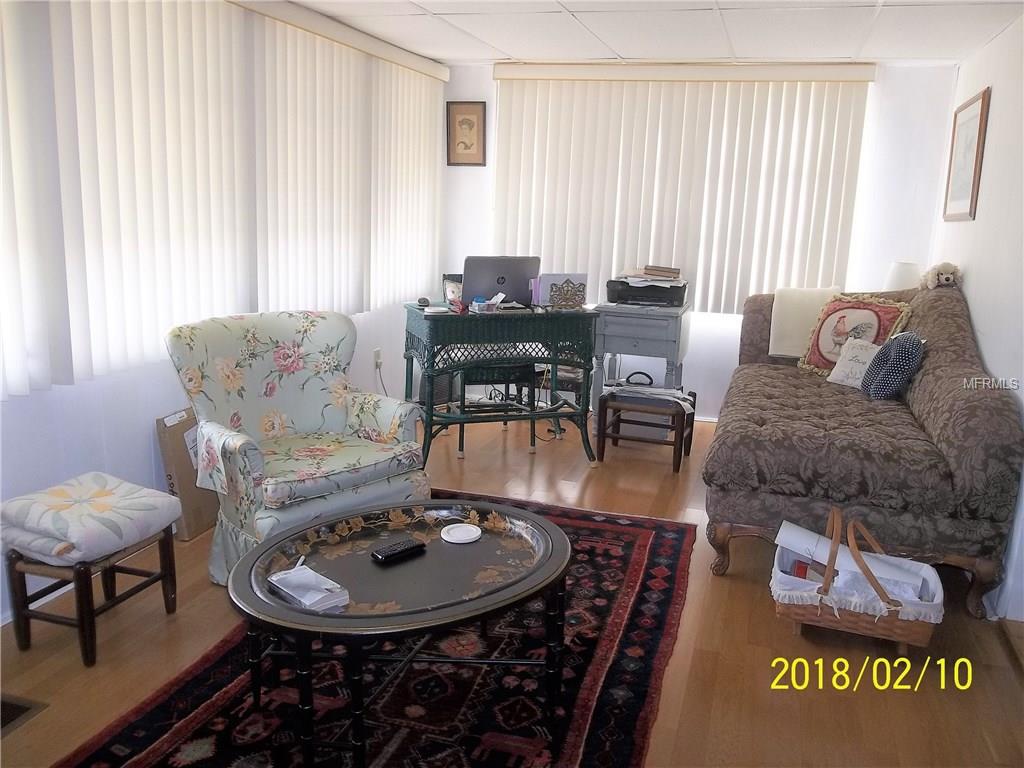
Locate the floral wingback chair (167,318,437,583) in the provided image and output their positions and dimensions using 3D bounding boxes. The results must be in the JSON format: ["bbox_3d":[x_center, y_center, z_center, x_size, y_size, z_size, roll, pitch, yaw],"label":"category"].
[{"bbox_3d":[-0.719,0.211,2.735,0.760,0.830,0.710,-8,17,-39],"label":"floral wingback chair"}]

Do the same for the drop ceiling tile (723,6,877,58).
[{"bbox_3d":[1.311,-1.610,3.674,0.610,0.020,1.180,7,14,18],"label":"drop ceiling tile"}]

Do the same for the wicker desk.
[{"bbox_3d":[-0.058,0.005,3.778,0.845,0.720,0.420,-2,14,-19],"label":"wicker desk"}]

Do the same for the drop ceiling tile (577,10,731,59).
[{"bbox_3d":[0.717,-1.662,3.808,0.615,0.020,1.140,7,14,17],"label":"drop ceiling tile"}]

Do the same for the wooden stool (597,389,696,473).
[{"bbox_3d":[0.651,0.208,3.919,0.395,0.328,0.305,7,14,17],"label":"wooden stool"}]

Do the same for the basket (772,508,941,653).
[{"bbox_3d":[1.083,0.594,2.483,0.470,0.340,0.350,7,14,18],"label":"basket"}]

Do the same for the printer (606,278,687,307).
[{"bbox_3d":[0.780,-0.551,4.634,0.430,0.150,0.340,4,13,8],"label":"printer"}]

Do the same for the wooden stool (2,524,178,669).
[{"bbox_3d":[-1.135,0.544,2.197,0.250,0.300,0.330,7,14,17],"label":"wooden stool"}]

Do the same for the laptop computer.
[{"bbox_3d":[-0.062,-0.489,3.838,0.380,0.250,0.280,-1,13,-12],"label":"laptop computer"}]

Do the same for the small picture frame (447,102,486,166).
[{"bbox_3d":[-0.277,-1.501,4.798,0.254,0.372,0.022,7,14,17],"label":"small picture frame"}]

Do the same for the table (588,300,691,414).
[{"bbox_3d":[0.700,-0.083,4.383,0.450,0.685,0.440,6,14,14],"label":"table"}]

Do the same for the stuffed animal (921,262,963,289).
[{"bbox_3d":[2.019,-0.510,3.755,0.180,0.130,0.190,5,13,13],"label":"stuffed animal"}]

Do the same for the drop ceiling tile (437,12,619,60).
[{"bbox_3d":[0.124,-1.735,3.992,0.620,0.020,1.140,7,14,17],"label":"drop ceiling tile"}]

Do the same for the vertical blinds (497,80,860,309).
[{"bbox_3d":[0.882,-1.100,4.662,2.120,1.310,0.080,7,14,18],"label":"vertical blinds"}]

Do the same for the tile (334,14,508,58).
[{"bbox_3d":[-0.424,-1.802,4.163,0.530,0.020,1.140,7,14,17],"label":"tile"}]

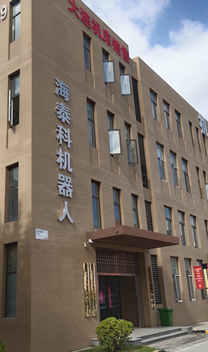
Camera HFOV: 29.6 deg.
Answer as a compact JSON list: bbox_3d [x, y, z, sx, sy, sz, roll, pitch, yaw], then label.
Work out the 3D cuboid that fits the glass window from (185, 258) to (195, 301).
[{"bbox_3d":[6.100,7.384,27.993,0.150,2.912,1.266,-16,-22,31],"label":"glass window"}]

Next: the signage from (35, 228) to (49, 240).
[{"bbox_3d":[-2.459,2.365,15.821,0.050,0.400,0.690,-16,-22,32],"label":"signage"}]

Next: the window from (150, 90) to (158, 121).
[{"bbox_3d":[3.910,-5.447,30.371,0.120,2.369,1.242,-16,-22,32],"label":"window"}]

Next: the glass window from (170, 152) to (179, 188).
[{"bbox_3d":[5.515,-0.521,30.629,0.120,2.806,1.185,-16,-22,32],"label":"glass window"}]

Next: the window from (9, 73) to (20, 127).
[{"bbox_3d":[-4.064,-3.497,18.034,0.780,2.800,0.200,-16,-22,32],"label":"window"}]

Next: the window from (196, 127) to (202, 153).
[{"bbox_3d":[8.981,-3.337,37.463,0.150,2.576,0.806,-16,-22,31],"label":"window"}]

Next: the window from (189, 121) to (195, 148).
[{"bbox_3d":[7.682,-3.543,34.370,0.180,2.400,0.800,-16,-22,32],"label":"window"}]

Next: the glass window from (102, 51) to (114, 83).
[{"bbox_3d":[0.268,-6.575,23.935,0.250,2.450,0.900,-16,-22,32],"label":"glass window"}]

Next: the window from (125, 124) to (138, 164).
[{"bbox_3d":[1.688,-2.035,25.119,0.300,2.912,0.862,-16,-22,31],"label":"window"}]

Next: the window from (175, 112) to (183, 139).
[{"bbox_3d":[6.492,-4.425,33.893,0.120,2.346,1.196,-16,-22,32],"label":"window"}]

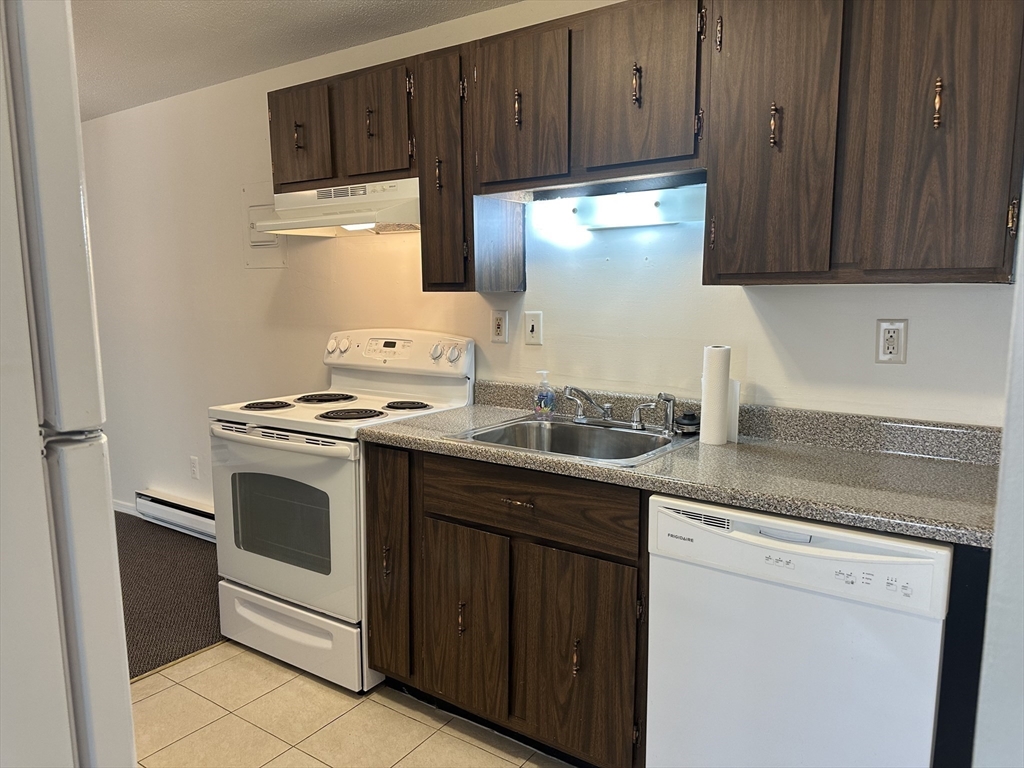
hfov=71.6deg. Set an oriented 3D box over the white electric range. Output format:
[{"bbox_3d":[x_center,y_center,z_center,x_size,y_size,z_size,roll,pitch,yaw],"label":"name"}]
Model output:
[{"bbox_3d":[-0.656,0.405,2.722,0.763,1.208,0.651,5,9,33],"label":"white electric range"}]

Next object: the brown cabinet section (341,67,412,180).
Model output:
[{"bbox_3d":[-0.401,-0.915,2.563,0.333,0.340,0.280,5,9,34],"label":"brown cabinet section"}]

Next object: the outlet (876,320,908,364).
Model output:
[{"bbox_3d":[0.999,-0.110,1.868,0.072,0.117,0.010,5,10,35],"label":"outlet"}]

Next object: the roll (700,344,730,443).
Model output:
[{"bbox_3d":[0.585,0.032,2.041,0.077,0.274,0.077,0,8,0],"label":"roll"}]

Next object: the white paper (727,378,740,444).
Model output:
[{"bbox_3d":[0.633,0.081,2.039,0.022,0.176,0.055,-5,9,-36],"label":"white paper"}]

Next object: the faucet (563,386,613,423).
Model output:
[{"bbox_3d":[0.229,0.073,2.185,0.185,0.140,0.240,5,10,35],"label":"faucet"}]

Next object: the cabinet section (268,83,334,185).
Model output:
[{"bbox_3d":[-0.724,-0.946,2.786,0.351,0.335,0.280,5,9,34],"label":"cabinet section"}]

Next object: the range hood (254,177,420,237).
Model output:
[{"bbox_3d":[-0.576,-0.649,2.658,0.768,0.157,0.437,5,10,35],"label":"range hood"}]

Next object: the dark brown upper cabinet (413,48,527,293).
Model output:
[{"bbox_3d":[-0.135,-0.703,2.430,0.229,0.771,0.313,5,9,35],"label":"dark brown upper cabinet"}]

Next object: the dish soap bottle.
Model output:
[{"bbox_3d":[0.102,0.035,2.359,0.068,0.160,0.055,6,10,40],"label":"dish soap bottle"}]

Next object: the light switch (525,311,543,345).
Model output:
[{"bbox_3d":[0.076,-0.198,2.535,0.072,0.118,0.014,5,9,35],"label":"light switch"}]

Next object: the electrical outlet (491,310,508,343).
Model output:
[{"bbox_3d":[-0.045,-0.211,2.622,0.072,0.118,0.010,5,9,35],"label":"electrical outlet"}]

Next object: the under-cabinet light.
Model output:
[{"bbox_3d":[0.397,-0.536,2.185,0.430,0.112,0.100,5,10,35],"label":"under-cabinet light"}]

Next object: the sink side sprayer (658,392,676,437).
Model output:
[{"bbox_3d":[0.464,0.089,2.121,0.058,0.122,0.033,-6,9,-37],"label":"sink side sprayer"}]

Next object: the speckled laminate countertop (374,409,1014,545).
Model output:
[{"bbox_3d":[0.373,0.194,2.011,1.675,0.040,0.604,5,9,35],"label":"speckled laminate countertop"}]

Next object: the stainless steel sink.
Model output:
[{"bbox_3d":[0.196,0.236,2.126,0.620,0.175,0.520,5,10,35],"label":"stainless steel sink"}]

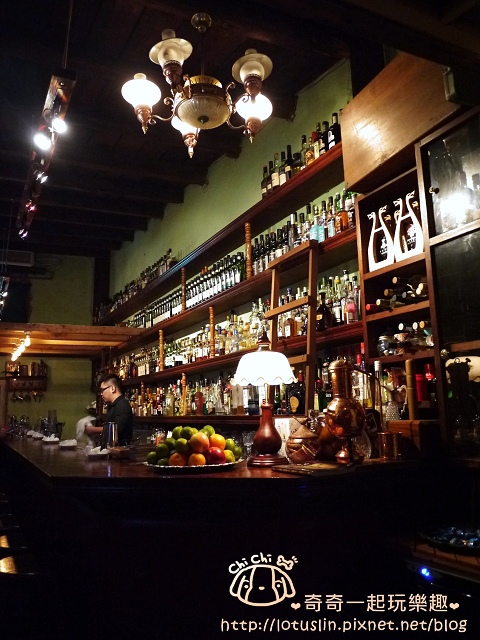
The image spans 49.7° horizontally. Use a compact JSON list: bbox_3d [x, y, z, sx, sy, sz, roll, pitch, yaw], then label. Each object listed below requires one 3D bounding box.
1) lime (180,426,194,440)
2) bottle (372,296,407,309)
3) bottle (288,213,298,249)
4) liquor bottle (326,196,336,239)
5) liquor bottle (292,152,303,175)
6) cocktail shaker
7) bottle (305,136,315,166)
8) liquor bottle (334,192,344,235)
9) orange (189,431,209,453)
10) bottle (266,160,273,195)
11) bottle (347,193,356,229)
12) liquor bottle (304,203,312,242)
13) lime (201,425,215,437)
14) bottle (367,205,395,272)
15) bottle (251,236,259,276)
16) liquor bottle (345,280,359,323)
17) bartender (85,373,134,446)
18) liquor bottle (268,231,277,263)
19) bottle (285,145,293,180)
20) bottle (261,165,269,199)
[{"bbox_3d":[-0.196,0.432,1.970,0.056,0.055,0.056,2,-11,-27],"label":"lime"},{"bbox_3d":[0.835,-0.072,2.706,0.300,0.077,0.077,7,-13,-26],"label":"bottle"},{"bbox_3d":[0.390,-0.594,3.680,0.068,0.340,0.068,2,-11,-27],"label":"bottle"},{"bbox_3d":[0.596,-0.646,3.317,0.070,0.307,0.070,2,-11,-27],"label":"liquor bottle"},{"bbox_3d":[0.372,-0.971,3.308,0.080,0.199,0.080,-2,-10,0],"label":"liquor bottle"},{"bbox_3d":[-0.854,0.763,3.420,0.094,0.175,0.094,4,-11,-27],"label":"cocktail shaker"},{"bbox_3d":[0.491,-1.153,3.563,0.068,0.237,0.068,2,-11,-27],"label":"bottle"},{"bbox_3d":[0.560,-0.575,2.895,0.074,0.281,0.074,3,-11,-27],"label":"liquor bottle"},{"bbox_3d":[-0.162,0.491,2.080,0.079,0.079,0.079,-2,-10,0],"label":"orange"},{"bbox_3d":[0.231,-1.004,3.727,0.075,0.297,0.075,-1,-10,0],"label":"bottle"},{"bbox_3d":[0.621,-0.571,2.796,0.072,0.237,0.072,3,-11,-27],"label":"bottle"},{"bbox_3d":[0.442,-0.577,3.279,0.078,0.347,0.078,4,-11,-27],"label":"liquor bottle"},{"bbox_3d":[-0.129,0.466,2.170,0.052,0.050,0.052,3,-11,-27],"label":"lime"},{"bbox_3d":[0.694,-0.398,2.546,0.095,0.350,0.135,3,-11,-27],"label":"bottle"},{"bbox_3d":[0.124,-0.438,3.670,0.072,0.298,0.072,3,-11,-27],"label":"bottle"},{"bbox_3d":[0.624,-0.084,2.882,0.078,0.268,0.080,4,-11,-27],"label":"liquor bottle"},{"bbox_3d":[-1.141,1.320,4.561,0.420,1.680,0.500,2,-11,-20],"label":"bartender"},{"bbox_3d":[0.256,-0.528,3.957,0.070,0.310,0.070,-2,-9,0],"label":"liquor bottle"},{"bbox_3d":[0.370,-1.143,3.798,0.068,0.303,0.068,-2,-9,0],"label":"bottle"},{"bbox_3d":[0.208,-1.087,4.110,0.068,0.307,0.068,-2,-9,0],"label":"bottle"}]

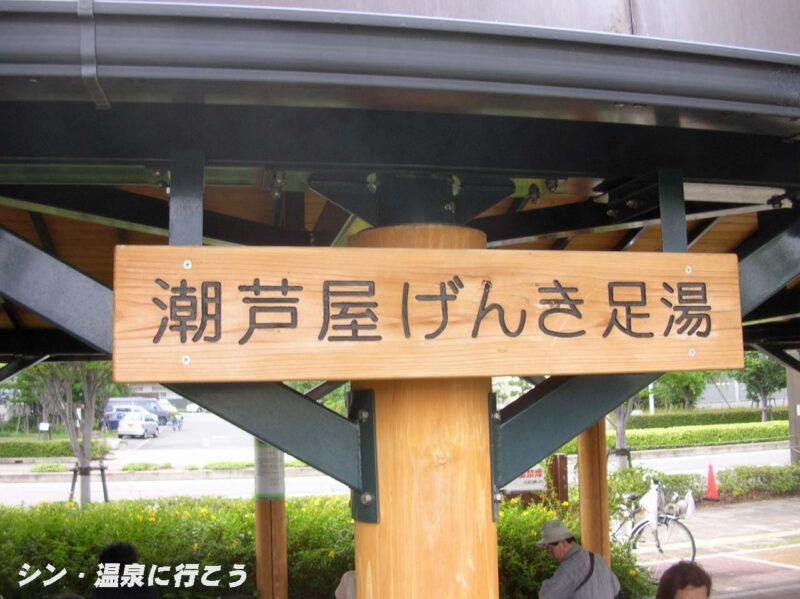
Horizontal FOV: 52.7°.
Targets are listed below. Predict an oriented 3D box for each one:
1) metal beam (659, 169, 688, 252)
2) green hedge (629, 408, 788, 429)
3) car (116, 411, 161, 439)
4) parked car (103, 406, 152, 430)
[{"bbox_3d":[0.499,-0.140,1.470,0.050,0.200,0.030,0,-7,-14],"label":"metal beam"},{"bbox_3d":[12.300,4.874,32.000,8.600,0.950,1.000,1,-7,-22],"label":"green hedge"},{"bbox_3d":[-15.000,7.057,46.500,1.500,1.500,3.500,-1,-6,-3],"label":"car"},{"bbox_3d":[-18.900,8.121,56.000,1.720,1.750,4.500,-2,-6,-2],"label":"parked car"}]

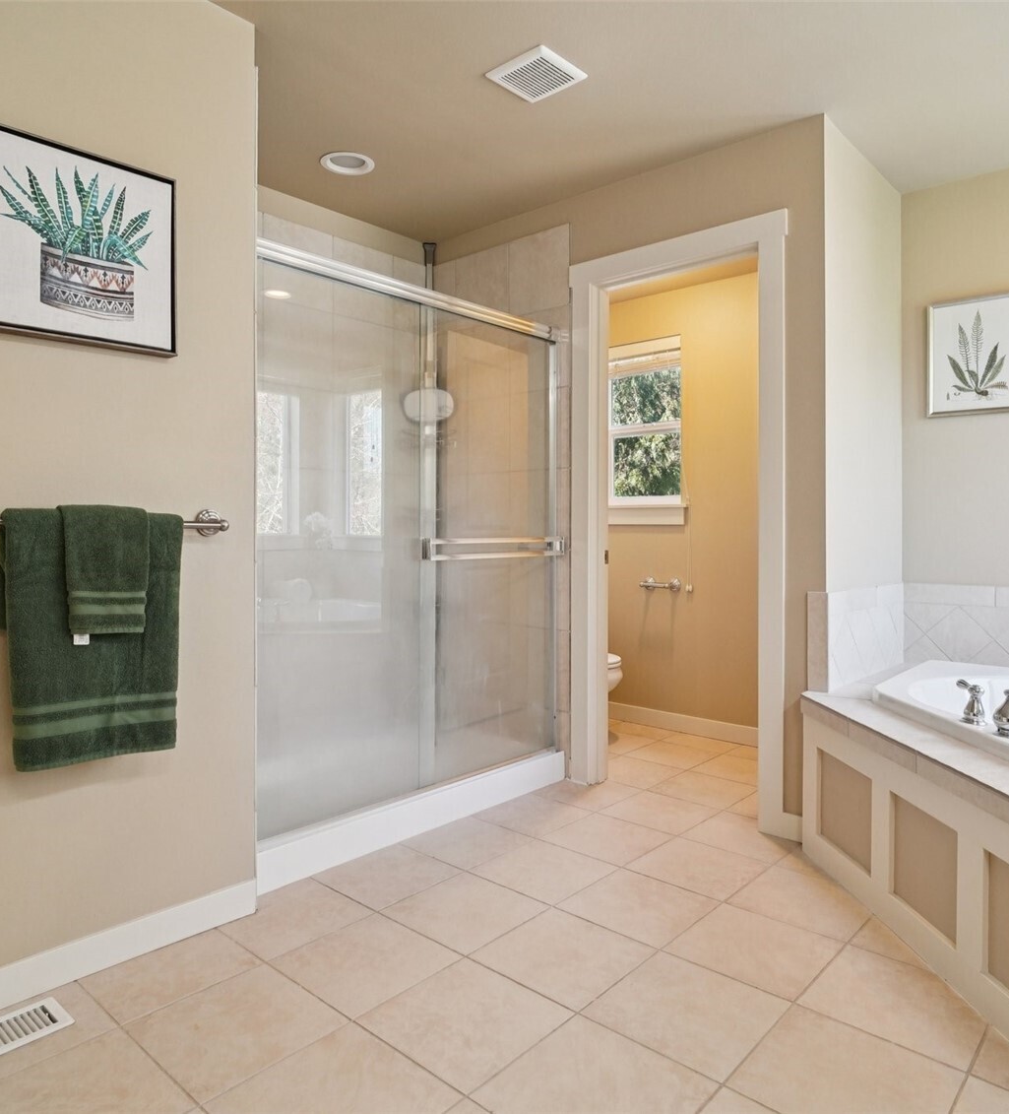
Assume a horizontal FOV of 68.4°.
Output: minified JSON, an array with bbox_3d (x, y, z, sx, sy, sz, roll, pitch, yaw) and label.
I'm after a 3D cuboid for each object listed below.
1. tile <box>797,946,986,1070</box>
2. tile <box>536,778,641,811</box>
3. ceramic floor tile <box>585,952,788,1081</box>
[{"bbox_3d":[0.867,0.972,1.625,0.328,0.010,0.335,0,0,42],"label":"tile"},{"bbox_3d":[0.348,0.998,3.143,0.326,0.010,0.336,0,0,42],"label":"tile"},{"bbox_3d":[0.415,1.030,1.684,0.336,0.010,0.336,0,0,42],"label":"ceramic floor tile"}]

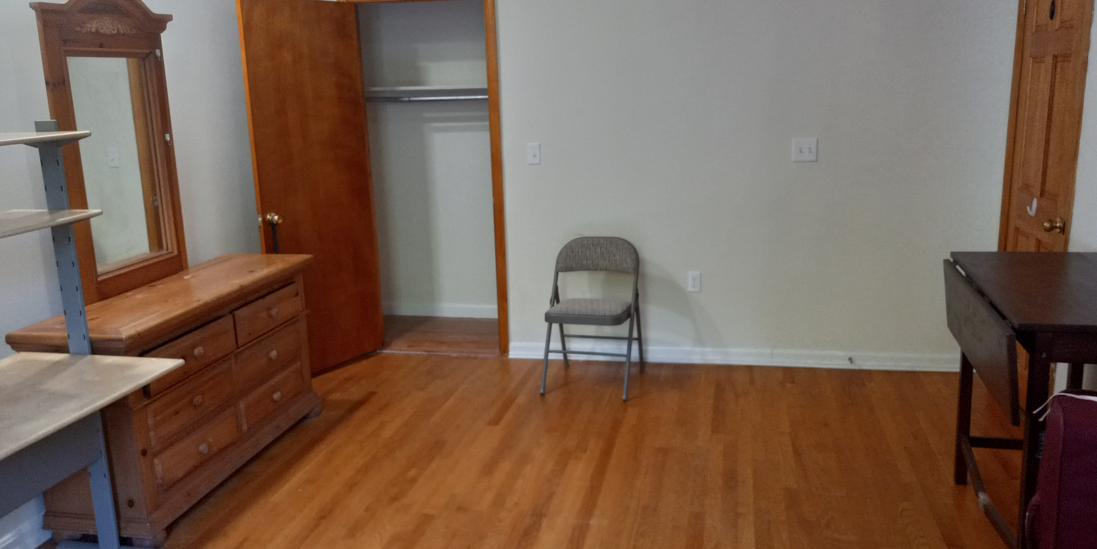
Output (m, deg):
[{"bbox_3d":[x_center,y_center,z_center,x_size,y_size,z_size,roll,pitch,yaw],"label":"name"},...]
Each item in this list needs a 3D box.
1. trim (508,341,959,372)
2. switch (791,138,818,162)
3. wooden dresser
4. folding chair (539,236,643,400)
[{"bbox_3d":[0.993,0.455,4.669,2.484,0.092,0.020,1,13,11],"label":"trim"},{"bbox_3d":[1.306,-0.632,4.355,0.120,0.117,0.012,1,13,11],"label":"switch"},{"bbox_3d":[-1.453,0.437,3.536,0.445,0.790,1.270,1,13,13],"label":"wooden dresser"},{"bbox_3d":[0.233,0.206,4.418,0.452,0.740,0.475,2,14,17],"label":"folding chair"}]

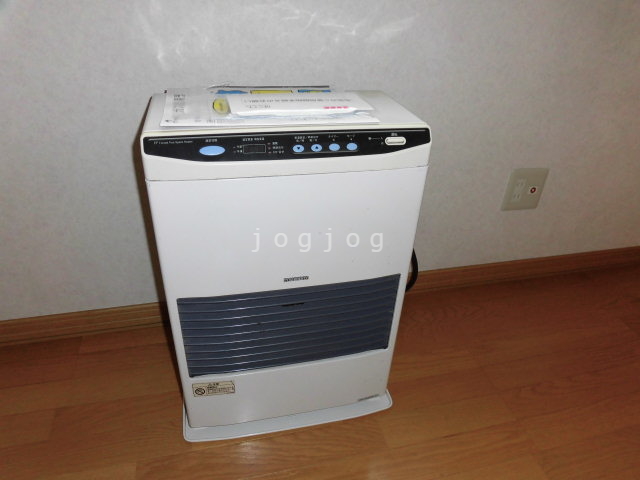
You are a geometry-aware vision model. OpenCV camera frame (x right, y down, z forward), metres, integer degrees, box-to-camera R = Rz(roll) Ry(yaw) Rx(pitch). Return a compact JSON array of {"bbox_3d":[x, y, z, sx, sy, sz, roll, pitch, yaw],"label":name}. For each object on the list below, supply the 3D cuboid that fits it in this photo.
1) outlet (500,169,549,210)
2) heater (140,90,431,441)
[{"bbox_3d":[0.559,-0.138,1.208,0.116,0.120,0.010,-5,32,-14],"label":"outlet"},{"bbox_3d":[-0.066,0.061,0.856,0.438,0.612,0.270,-5,33,-13],"label":"heater"}]

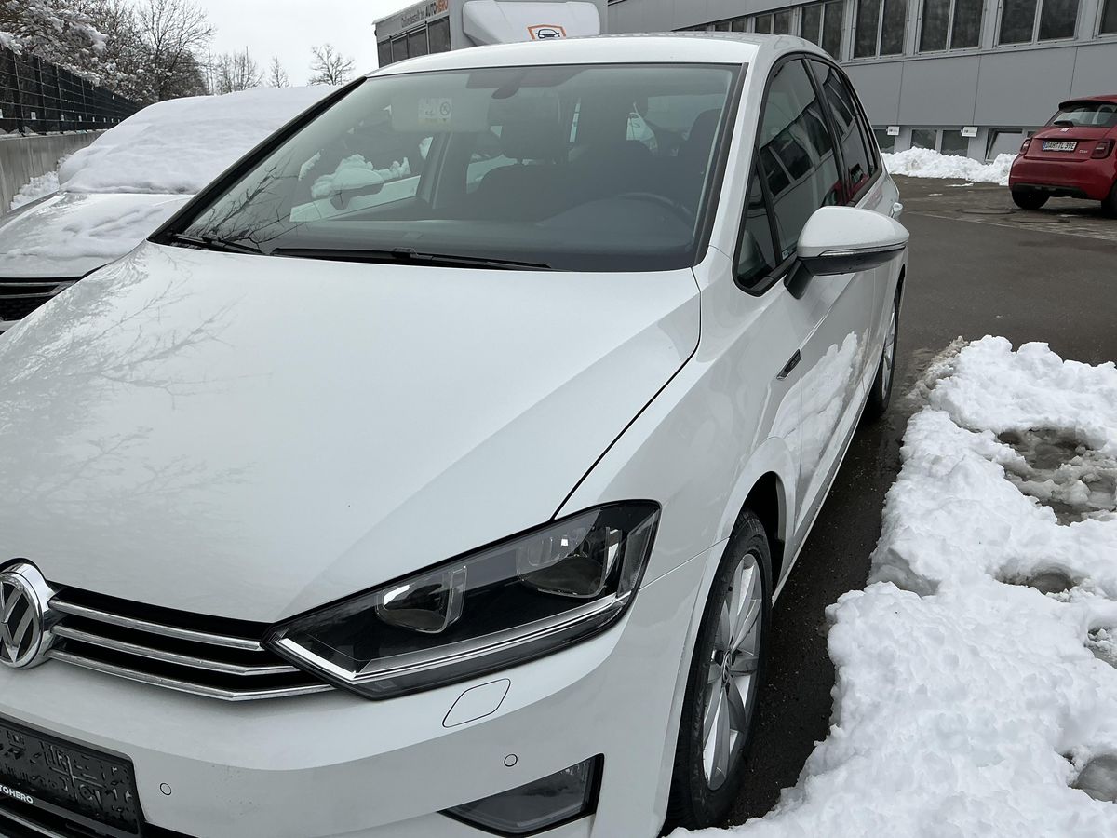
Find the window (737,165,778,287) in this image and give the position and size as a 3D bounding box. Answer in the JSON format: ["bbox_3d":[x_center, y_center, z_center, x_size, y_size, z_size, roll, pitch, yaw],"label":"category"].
[{"bbox_3d":[0.398,-0.392,1.824,0.050,0.268,0.253,-12,8,39],"label":"window"}]

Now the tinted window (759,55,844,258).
[{"bbox_3d":[0.594,-0.675,2.236,0.060,0.484,0.848,-14,10,31],"label":"tinted window"}]

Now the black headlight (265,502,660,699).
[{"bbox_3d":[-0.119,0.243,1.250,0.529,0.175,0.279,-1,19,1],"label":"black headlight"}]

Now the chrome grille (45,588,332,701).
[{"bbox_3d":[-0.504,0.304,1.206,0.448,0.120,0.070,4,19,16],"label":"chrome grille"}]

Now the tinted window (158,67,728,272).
[{"bbox_3d":[-0.242,-0.662,2.224,1.380,0.110,0.930,7,47,24],"label":"tinted window"}]

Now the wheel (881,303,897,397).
[{"bbox_3d":[1.418,-0.319,4.080,0.140,0.455,0.455,7,20,24],"label":"wheel"}]

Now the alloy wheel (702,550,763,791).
[{"bbox_3d":[0.282,0.476,1.780,0.140,0.455,0.455,7,20,24],"label":"alloy wheel"}]

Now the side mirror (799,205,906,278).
[{"bbox_3d":[0.619,-0.367,1.906,0.225,0.145,0.150,7,20,24],"label":"side mirror"}]

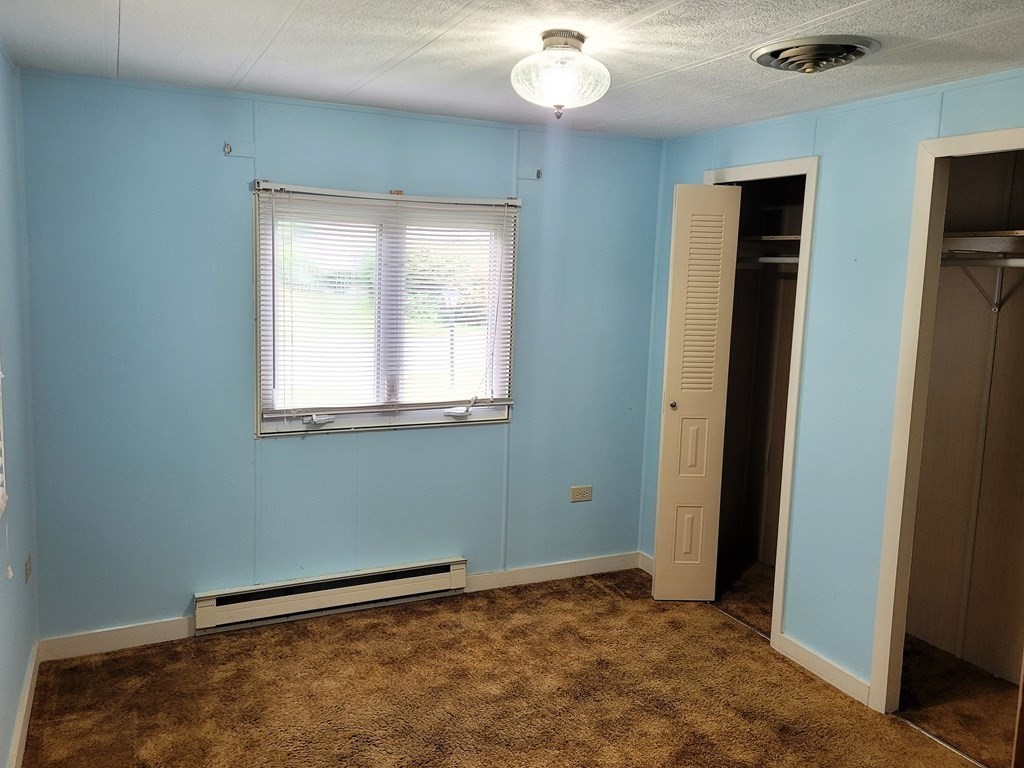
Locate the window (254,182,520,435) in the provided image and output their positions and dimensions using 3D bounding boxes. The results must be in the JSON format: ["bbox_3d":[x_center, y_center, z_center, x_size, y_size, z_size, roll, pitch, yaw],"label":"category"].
[{"bbox_3d":[-0.519,-0.350,3.472,1.209,1.009,0.045,-2,8,-25],"label":"window"}]

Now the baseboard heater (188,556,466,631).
[{"bbox_3d":[-0.795,0.969,3.536,1.228,0.178,0.065,-2,8,-25],"label":"baseboard heater"}]

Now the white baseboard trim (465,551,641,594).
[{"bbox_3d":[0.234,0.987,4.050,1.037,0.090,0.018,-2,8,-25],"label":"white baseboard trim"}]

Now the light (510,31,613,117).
[{"bbox_3d":[0.141,-0.888,2.239,0.290,0.226,0.290,2,8,0],"label":"light"}]

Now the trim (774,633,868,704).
[{"bbox_3d":[1.251,1.145,3.131,0.018,0.088,0.507,-2,8,-25],"label":"trim"}]

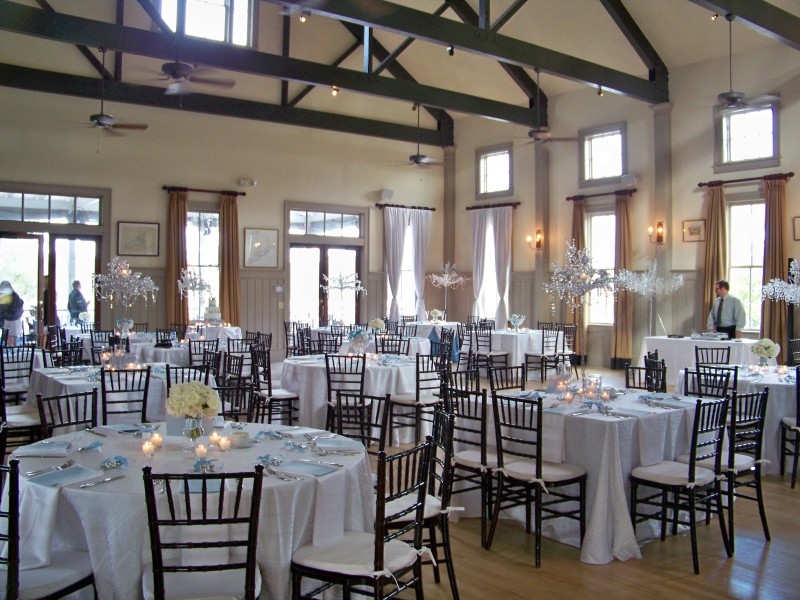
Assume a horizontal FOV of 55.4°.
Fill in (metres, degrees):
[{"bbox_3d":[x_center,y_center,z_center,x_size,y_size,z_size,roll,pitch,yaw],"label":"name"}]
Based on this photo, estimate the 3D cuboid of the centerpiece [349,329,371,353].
[{"bbox_3d":[-0.409,0.455,7.800,0.235,0.285,0.235,0,1,0],"label":"centerpiece"}]

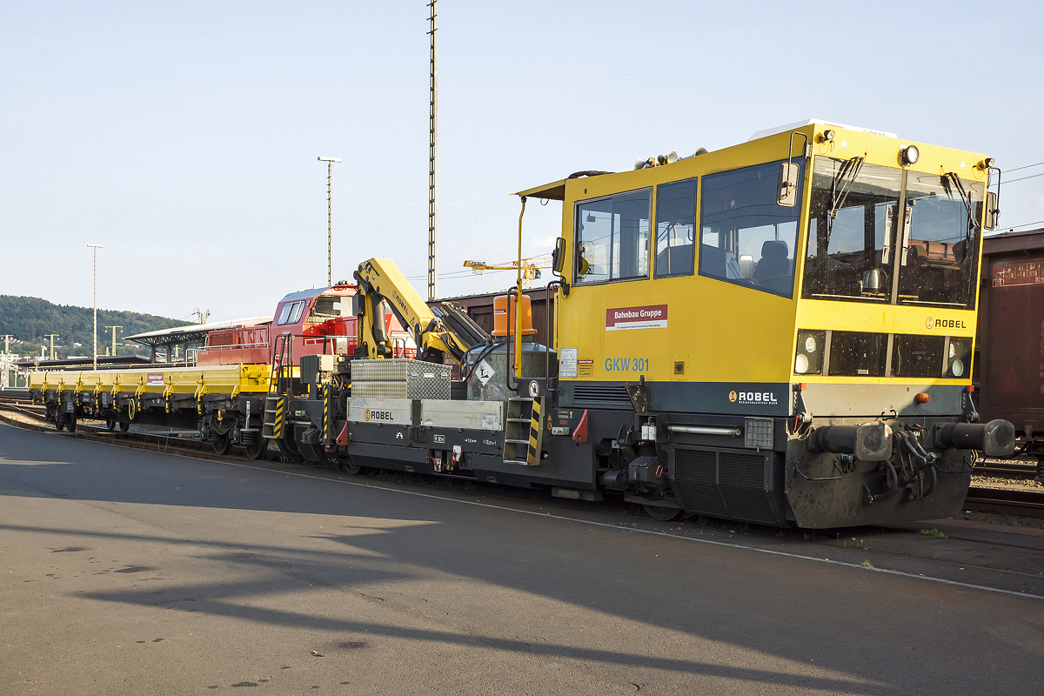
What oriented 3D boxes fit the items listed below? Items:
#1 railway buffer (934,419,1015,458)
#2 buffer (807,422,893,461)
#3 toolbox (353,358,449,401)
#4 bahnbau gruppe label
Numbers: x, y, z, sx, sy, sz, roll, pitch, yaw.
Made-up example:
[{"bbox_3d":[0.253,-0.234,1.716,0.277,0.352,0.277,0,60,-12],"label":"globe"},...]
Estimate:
[{"bbox_3d":[4.435,0.876,10.311,0.450,0.345,0.610,2,-2,-33],"label":"railway buffer"},{"bbox_3d":[2.971,0.835,9.506,0.440,0.345,0.610,2,-2,-33],"label":"buffer"},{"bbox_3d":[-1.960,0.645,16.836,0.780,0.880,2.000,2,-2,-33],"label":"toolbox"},{"bbox_3d":[1.245,-0.322,11.300,0.020,0.245,1.000,2,-2,-35],"label":"bahnbau gruppe label"}]

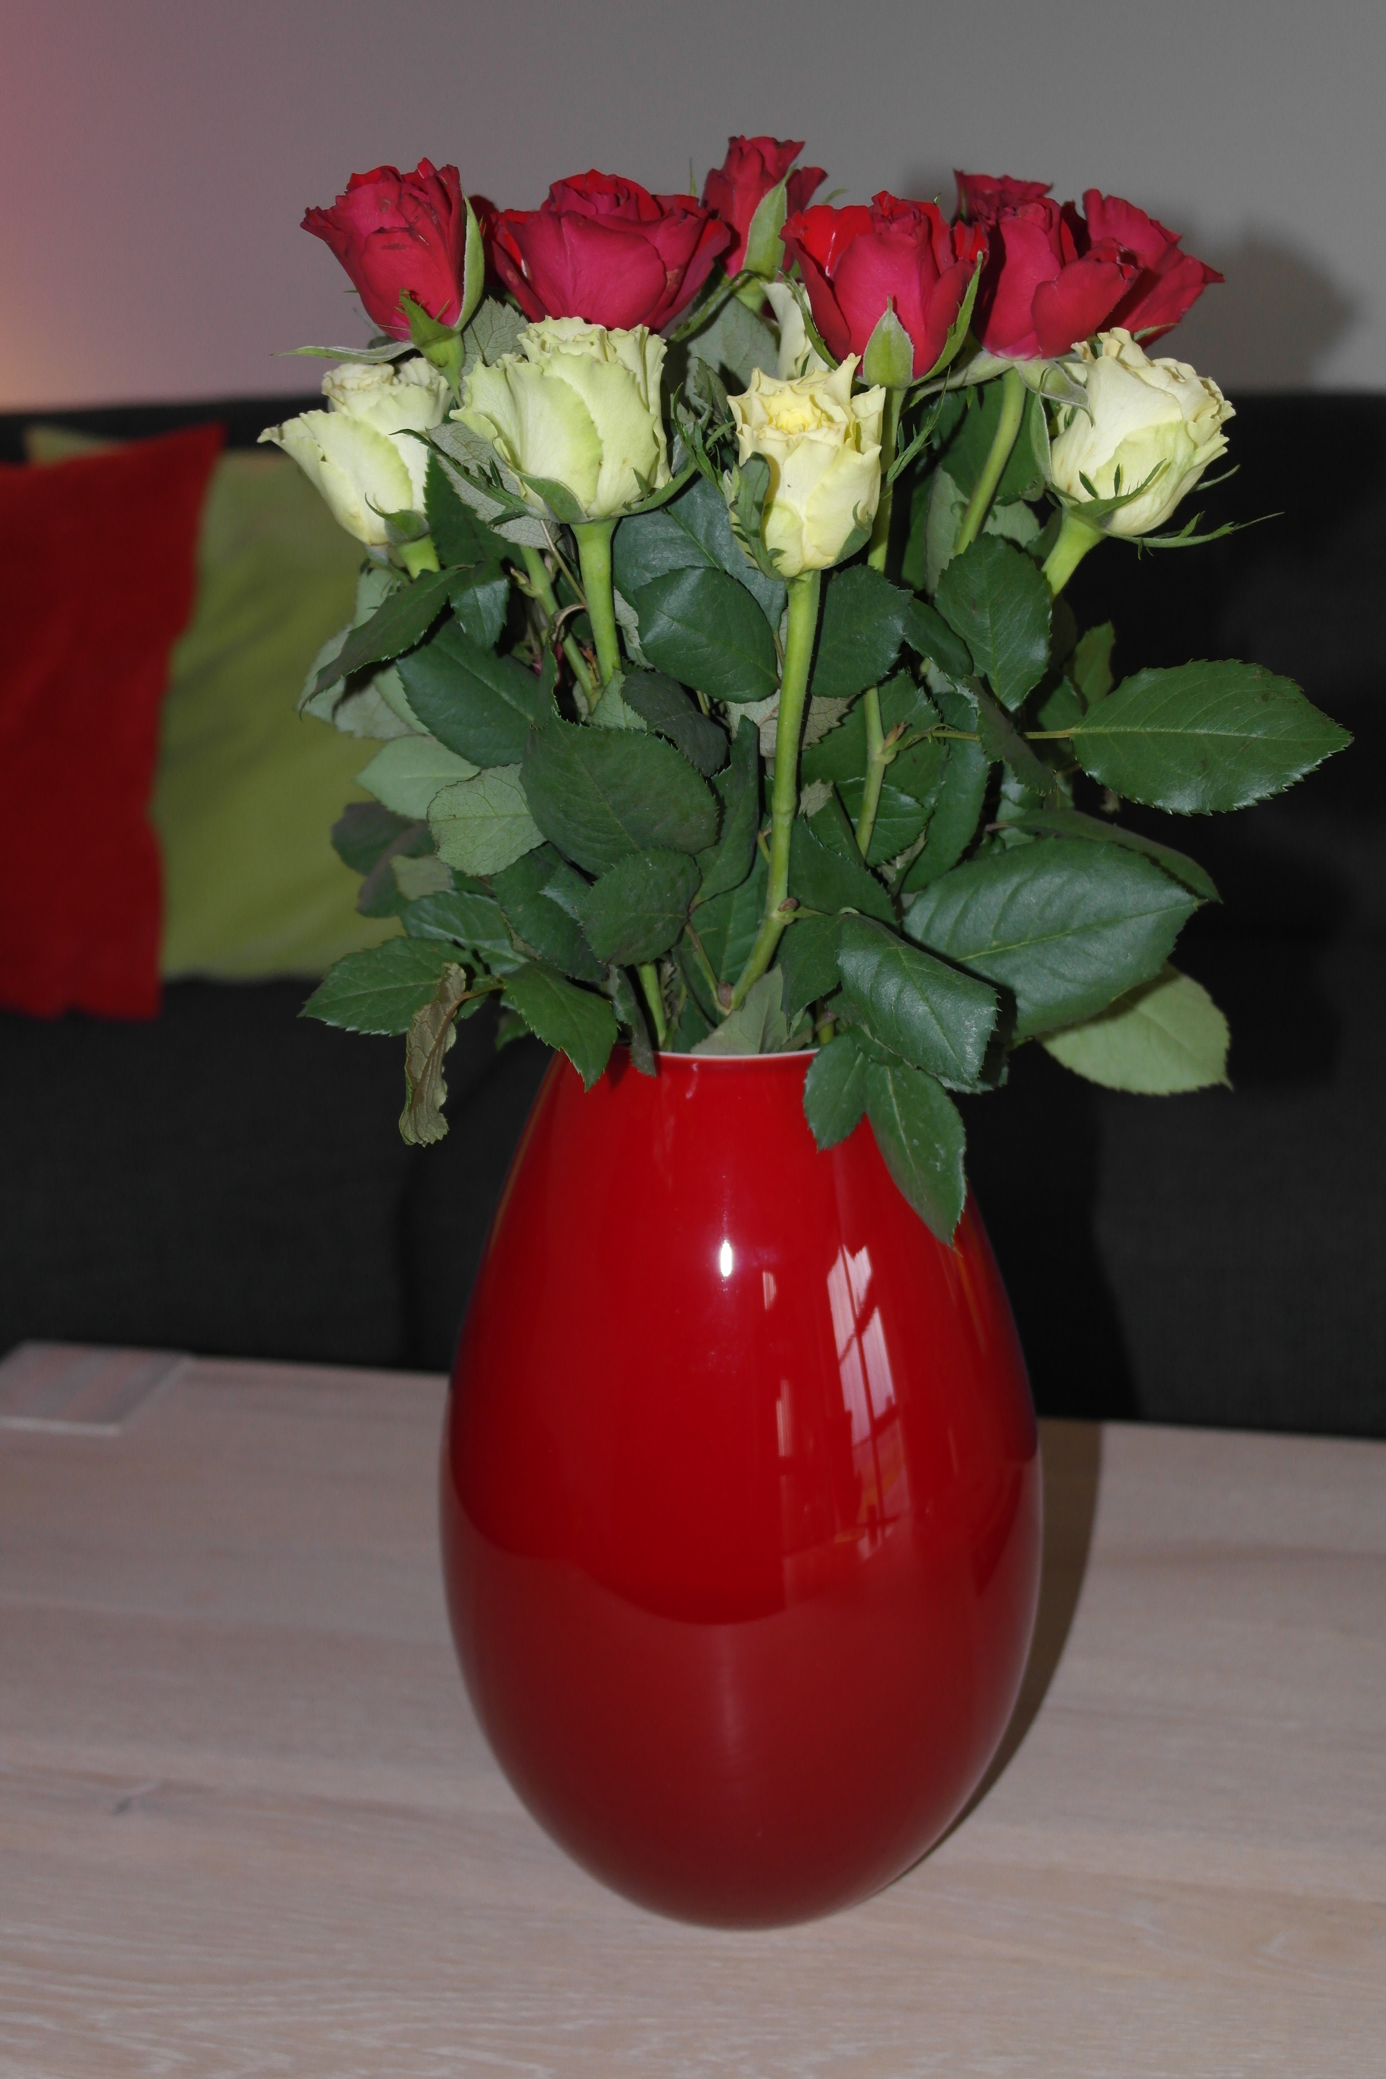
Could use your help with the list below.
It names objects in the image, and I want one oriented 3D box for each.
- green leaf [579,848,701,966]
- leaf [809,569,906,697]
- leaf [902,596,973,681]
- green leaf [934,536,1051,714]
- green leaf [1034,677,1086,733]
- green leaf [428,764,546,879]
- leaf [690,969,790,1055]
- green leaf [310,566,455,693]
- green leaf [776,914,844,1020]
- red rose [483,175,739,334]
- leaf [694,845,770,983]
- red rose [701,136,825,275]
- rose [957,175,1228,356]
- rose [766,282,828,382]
[{"bbox_3d":[-0.013,-0.032,0.676,0.031,0.029,0.010,3,-12,9],"label":"green leaf"},{"bbox_3d":[0.043,-0.108,0.755,0.028,0.037,0.014,11,6,-4],"label":"leaf"},{"bbox_3d":[0.060,-0.096,0.680,0.018,0.030,0.009,-45,7,-35],"label":"leaf"},{"bbox_3d":[0.078,-0.108,0.735,0.029,0.047,0.012,-6,-9,-8],"label":"green leaf"},{"bbox_3d":[0.106,-0.096,0.810,0.019,0.021,0.008,11,6,-5],"label":"green leaf"},{"bbox_3d":[-0.055,-0.060,0.766,0.035,0.030,0.012,3,0,6],"label":"green leaf"},{"bbox_3d":[0.013,-0.006,0.785,0.028,0.028,0.014,15,6,1],"label":"leaf"},{"bbox_3d":[-0.082,-0.108,0.750,0.055,0.013,0.030,-40,30,-1],"label":"green leaf"},{"bbox_3d":[0.033,-0.020,0.757,0.021,0.033,0.011,20,-6,8],"label":"green leaf"},{"bbox_3d":[-0.021,-0.204,0.738,0.063,0.046,0.060,-1,13,0],"label":"red rose"},{"bbox_3d":[0.009,-0.033,0.712,0.022,0.037,0.009,-5,6,-7],"label":"leaf"},{"bbox_3d":[0.020,-0.238,0.810,0.037,0.042,0.037,1,13,0],"label":"red rose"},{"bbox_3d":[0.107,-0.209,0.765,0.068,0.050,0.056,6,9,-1],"label":"rose"},{"bbox_3d":[0.032,-0.186,0.750,0.034,0.043,0.034,-1,13,0],"label":"rose"}]

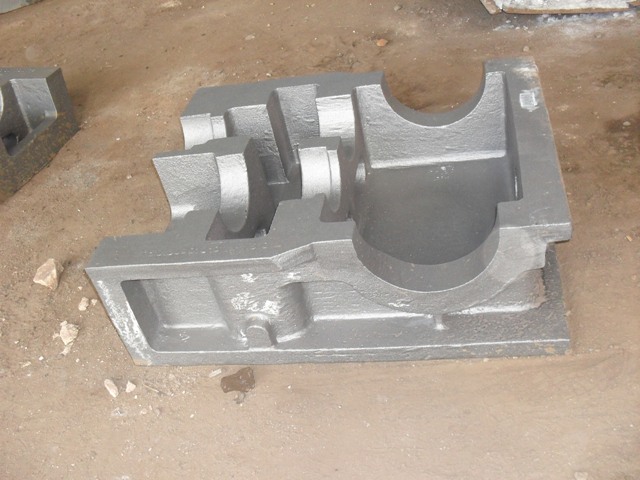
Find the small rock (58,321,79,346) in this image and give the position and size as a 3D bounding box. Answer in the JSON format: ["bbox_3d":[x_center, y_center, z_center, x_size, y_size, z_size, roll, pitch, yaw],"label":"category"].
[{"bbox_3d":[-0.640,0.238,1.788,0.044,0.034,0.050,-14,38,0],"label":"small rock"}]

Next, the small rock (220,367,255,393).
[{"bbox_3d":[-0.183,0.309,1.557,0.072,0.030,0.046,-14,38,0],"label":"small rock"}]

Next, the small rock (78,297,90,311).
[{"bbox_3d":[-0.630,0.170,1.880,0.026,0.021,0.030,-14,38,0],"label":"small rock"}]

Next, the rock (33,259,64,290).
[{"bbox_3d":[-0.765,0.097,1.981,0.075,0.058,0.064,-14,38,0],"label":"rock"}]

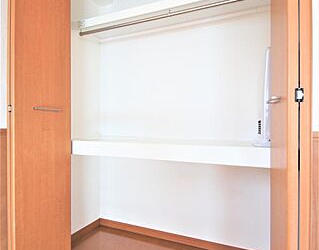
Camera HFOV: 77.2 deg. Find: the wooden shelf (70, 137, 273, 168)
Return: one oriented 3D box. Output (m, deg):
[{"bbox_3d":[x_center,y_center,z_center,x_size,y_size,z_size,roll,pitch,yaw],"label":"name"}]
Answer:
[{"bbox_3d":[0.094,0.182,1.490,1.596,0.111,0.397,0,0,22],"label":"wooden shelf"}]

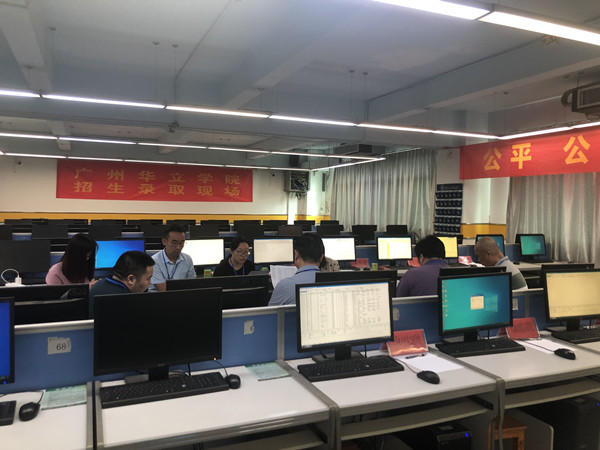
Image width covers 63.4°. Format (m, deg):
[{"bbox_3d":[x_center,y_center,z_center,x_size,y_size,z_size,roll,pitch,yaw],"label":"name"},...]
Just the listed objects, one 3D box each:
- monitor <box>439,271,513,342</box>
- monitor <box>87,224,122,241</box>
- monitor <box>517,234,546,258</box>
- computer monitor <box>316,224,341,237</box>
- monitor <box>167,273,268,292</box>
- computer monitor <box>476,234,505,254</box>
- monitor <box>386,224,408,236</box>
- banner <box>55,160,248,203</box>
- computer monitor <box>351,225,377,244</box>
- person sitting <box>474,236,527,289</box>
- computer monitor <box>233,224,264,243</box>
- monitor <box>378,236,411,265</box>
[{"bbox_3d":[0.929,0.455,2.622,0.500,0.379,0.167,0,2,-24],"label":"monitor"},{"bbox_3d":[-2.990,0.195,7.449,0.467,0.384,0.180,0,2,-23],"label":"monitor"},{"bbox_3d":[3.445,0.335,7.241,0.500,0.379,0.167,0,2,-25],"label":"monitor"},{"bbox_3d":[0.550,0.206,9.528,0.500,0.379,0.167,0,2,-23],"label":"computer monitor"},{"bbox_3d":[-0.365,0.433,2.228,0.467,0.384,0.180,0,2,-23],"label":"monitor"},{"bbox_3d":[2.677,0.334,6.908,0.500,0.379,0.167,0,2,-23],"label":"computer monitor"},{"bbox_3d":[1.917,0.202,9.554,0.467,0.384,0.180,0,2,-23],"label":"monitor"},{"bbox_3d":[-3.526,-1.078,12.434,4.840,0.900,0.040,0,2,-23],"label":"banner"},{"bbox_3d":[1.270,0.207,9.840,0.500,0.379,0.167,0,2,-23],"label":"computer monitor"},{"bbox_3d":[1.402,0.714,3.746,0.750,1.270,0.500,2,2,28],"label":"person sitting"},{"bbox_3d":[-0.838,0.198,8.372,0.467,0.384,0.180,0,2,-23],"label":"computer monitor"},{"bbox_3d":[1.162,0.323,5.925,0.467,0.384,0.180,0,2,-23],"label":"monitor"}]

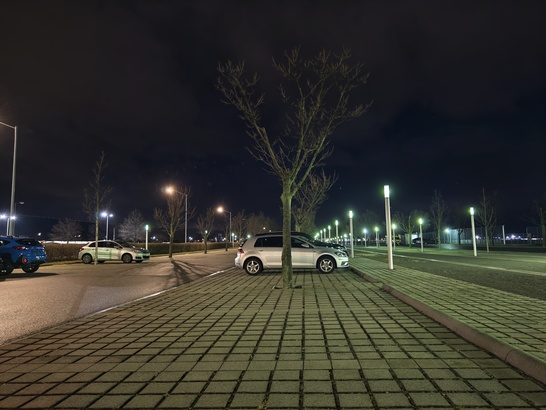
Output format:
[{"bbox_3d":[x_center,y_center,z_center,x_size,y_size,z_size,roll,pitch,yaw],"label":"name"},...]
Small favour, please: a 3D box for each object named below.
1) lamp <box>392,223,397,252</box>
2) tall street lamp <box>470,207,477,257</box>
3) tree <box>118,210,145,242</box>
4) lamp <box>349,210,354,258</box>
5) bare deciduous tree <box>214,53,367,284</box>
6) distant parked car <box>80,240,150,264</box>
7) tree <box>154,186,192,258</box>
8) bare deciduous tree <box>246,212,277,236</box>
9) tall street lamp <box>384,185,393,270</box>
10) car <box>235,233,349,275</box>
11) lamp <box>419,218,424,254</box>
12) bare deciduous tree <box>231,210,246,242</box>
[{"bbox_3d":[13.950,3.715,41.756,0.180,2.950,0.180,-2,-6,5],"label":"lamp"},{"bbox_3d":[12.193,1.628,22.006,0.180,2.950,0.180,-2,-6,5],"label":"tall street lamp"},{"bbox_3d":[-23.856,4.500,61.381,4.600,7.200,4.600,-2,-6,5],"label":"tree"},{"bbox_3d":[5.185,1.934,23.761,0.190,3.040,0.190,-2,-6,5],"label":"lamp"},{"bbox_3d":[0.568,-1.014,9.406,3.950,6.200,3.900,-2,-6,5],"label":"bare deciduous tree"},{"bbox_3d":[-10.064,2.967,23.334,4.330,1.490,1.790,-2,-6,5],"label":"distant parked car"},{"bbox_3d":[-9.047,1.576,32.939,3.400,6.400,3.400,-2,-6,5],"label":"tree"},{"bbox_3d":[-2.832,5.854,80.408,6.600,7.700,6.600,-2,-6,5],"label":"bare deciduous tree"},{"bbox_3d":[4.092,0.782,12.806,0.180,2.950,0.180,-2,-6,5],"label":"tall street lamp"},{"bbox_3d":[0.706,1.836,13.877,4.260,1.460,1.820,-1,-6,2],"label":"car"},{"bbox_3d":[13.109,2.705,31.956,0.180,2.950,0.180,-2,-6,5],"label":"lamp"},{"bbox_3d":[-5.980,4.667,65.371,2.900,7.000,2.900,-2,-6,5],"label":"bare deciduous tree"}]

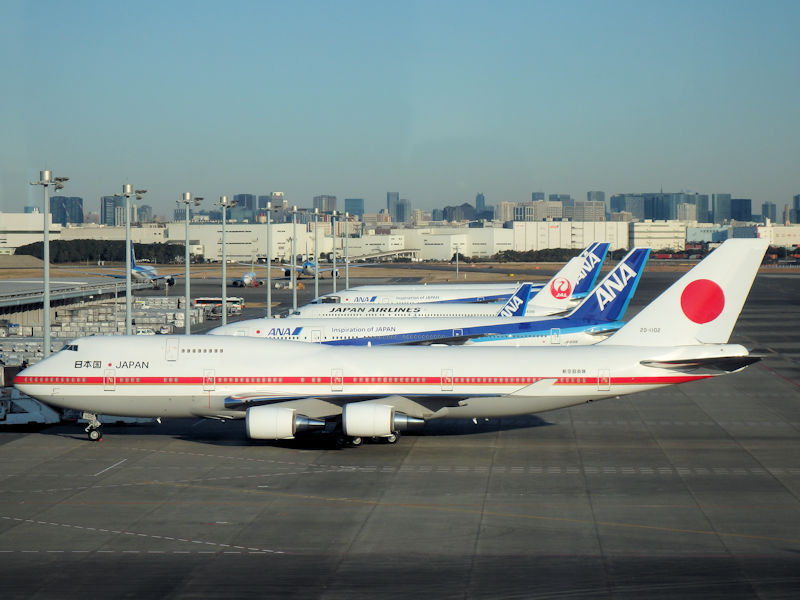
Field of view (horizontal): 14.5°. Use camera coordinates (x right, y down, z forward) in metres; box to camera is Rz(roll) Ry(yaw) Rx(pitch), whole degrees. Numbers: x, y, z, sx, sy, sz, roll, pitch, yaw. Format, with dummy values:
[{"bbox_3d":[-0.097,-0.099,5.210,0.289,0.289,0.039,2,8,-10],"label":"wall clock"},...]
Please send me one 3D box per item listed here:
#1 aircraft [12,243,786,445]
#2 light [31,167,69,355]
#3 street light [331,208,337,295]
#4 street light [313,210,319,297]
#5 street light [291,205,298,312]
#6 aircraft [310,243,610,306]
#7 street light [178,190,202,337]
[{"bbox_3d":[-0.970,3.870,293.500,70.600,19.300,64.500,0,1,2],"label":"aircraft"},{"bbox_3d":[-36.600,-0.430,328.000,4.000,26.000,3.200,0,1,2],"label":"light"},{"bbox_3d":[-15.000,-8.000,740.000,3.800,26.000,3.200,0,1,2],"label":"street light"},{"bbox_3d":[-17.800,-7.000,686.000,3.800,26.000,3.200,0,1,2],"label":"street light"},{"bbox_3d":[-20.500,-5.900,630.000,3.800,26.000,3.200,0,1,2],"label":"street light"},{"bbox_3d":[11.700,-2.500,647.000,63.500,18.200,60.700,0,1,2],"label":"aircraft"},{"bbox_3d":[-30.900,-2.800,463.000,4.000,26.000,3.200,0,1,2],"label":"street light"}]

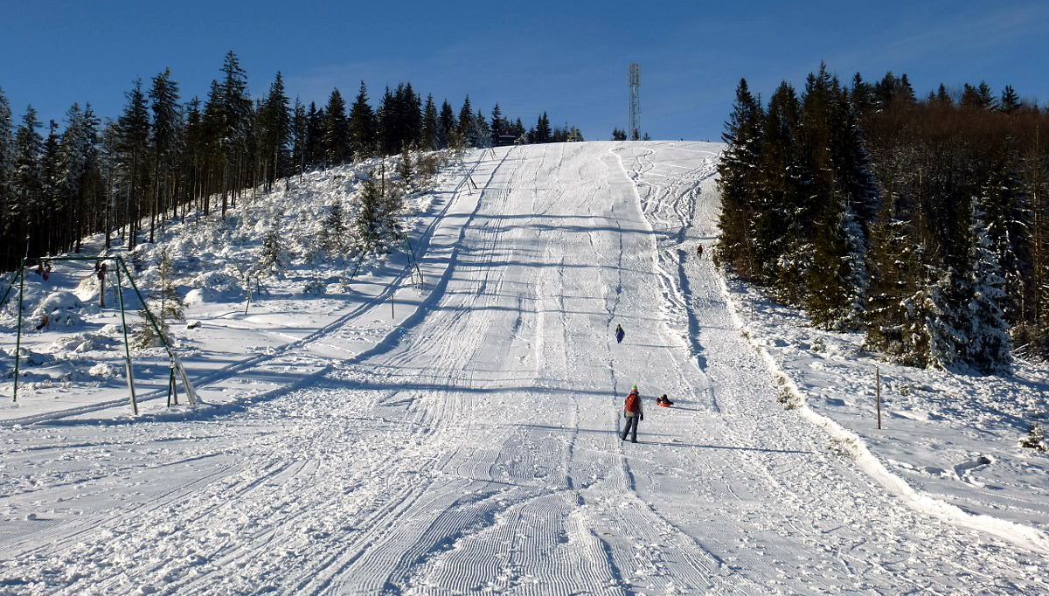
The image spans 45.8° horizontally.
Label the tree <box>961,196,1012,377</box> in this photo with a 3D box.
[{"bbox_3d":[25.770,-0.765,69.184,3.200,9.800,3.200,0,-10,0],"label":"tree"}]

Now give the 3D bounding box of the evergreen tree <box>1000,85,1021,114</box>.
[{"bbox_3d":[58.691,-17.767,148.956,4.200,16.000,4.200,0,-7,0],"label":"evergreen tree"}]

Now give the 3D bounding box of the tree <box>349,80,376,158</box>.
[{"bbox_3d":[-34.533,-38.067,265.000,5.966,15.546,5.966,0,-7,0],"label":"tree"}]

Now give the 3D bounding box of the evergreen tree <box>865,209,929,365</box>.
[{"bbox_3d":[22.154,-0.651,74.000,3.850,9.340,3.850,0,-7,0],"label":"evergreen tree"}]

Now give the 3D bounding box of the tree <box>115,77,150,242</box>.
[{"bbox_3d":[-46.527,-16.034,148.000,4.165,19.208,4.165,0,-7,0],"label":"tree"}]

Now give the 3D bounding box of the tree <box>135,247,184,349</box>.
[{"bbox_3d":[-21.176,0.004,72.095,2.800,5.970,2.800,0,-10,0],"label":"tree"}]

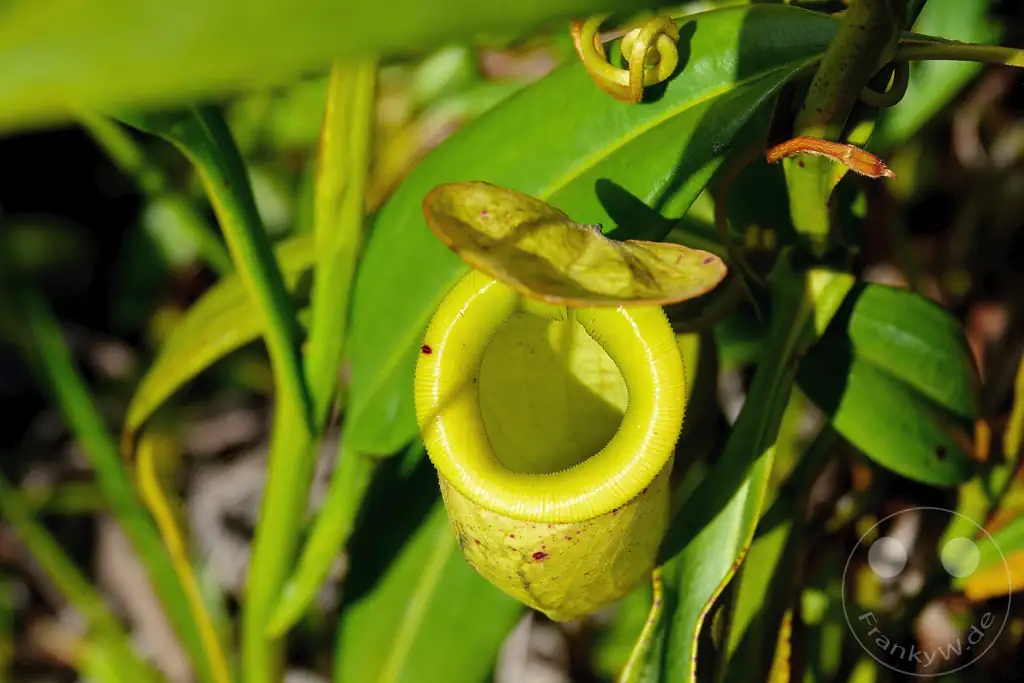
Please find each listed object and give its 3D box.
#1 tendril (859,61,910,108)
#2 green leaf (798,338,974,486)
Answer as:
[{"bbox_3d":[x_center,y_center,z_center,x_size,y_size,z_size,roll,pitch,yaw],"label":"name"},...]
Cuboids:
[{"bbox_3d":[0.082,-0.056,0.530,0.011,0.011,0.008,0,31,0],"label":"tendril"},{"bbox_3d":[0.087,0.016,0.560,0.046,0.012,0.025,30,71,-19],"label":"green leaf"}]

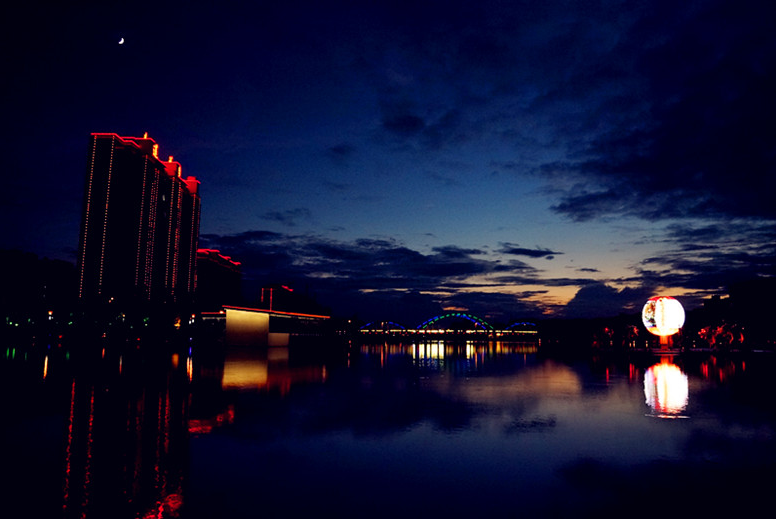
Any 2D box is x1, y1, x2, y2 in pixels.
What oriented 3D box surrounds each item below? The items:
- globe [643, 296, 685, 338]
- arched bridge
[{"bbox_3d":[56.131,11.585,106.000,7.950,7.950,7.950,-4,-10,28],"label":"globe"},{"bbox_3d":[52.400,54.632,420.000,152.000,21.000,15.000,3,-9,-15],"label":"arched bridge"}]

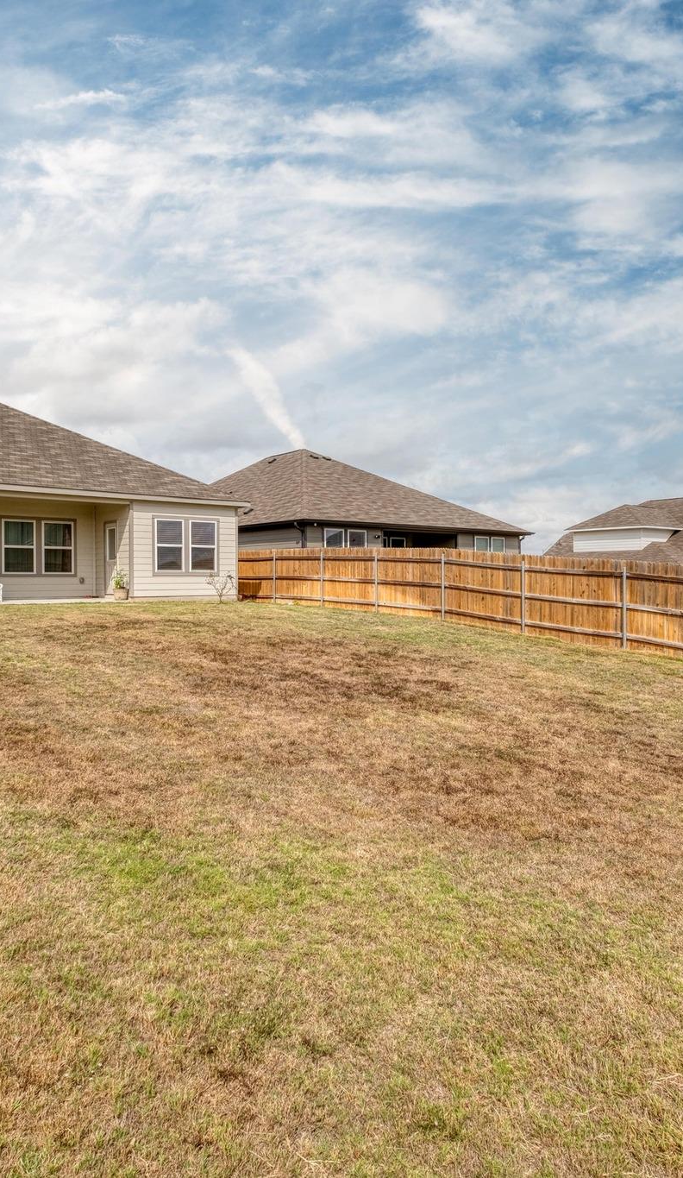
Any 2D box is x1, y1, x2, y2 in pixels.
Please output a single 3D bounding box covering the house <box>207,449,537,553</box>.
[{"bbox_3d":[-2.350,-3.170,37.100,13.700,7.150,19.300,-1,1,-40],"label":"house"}]

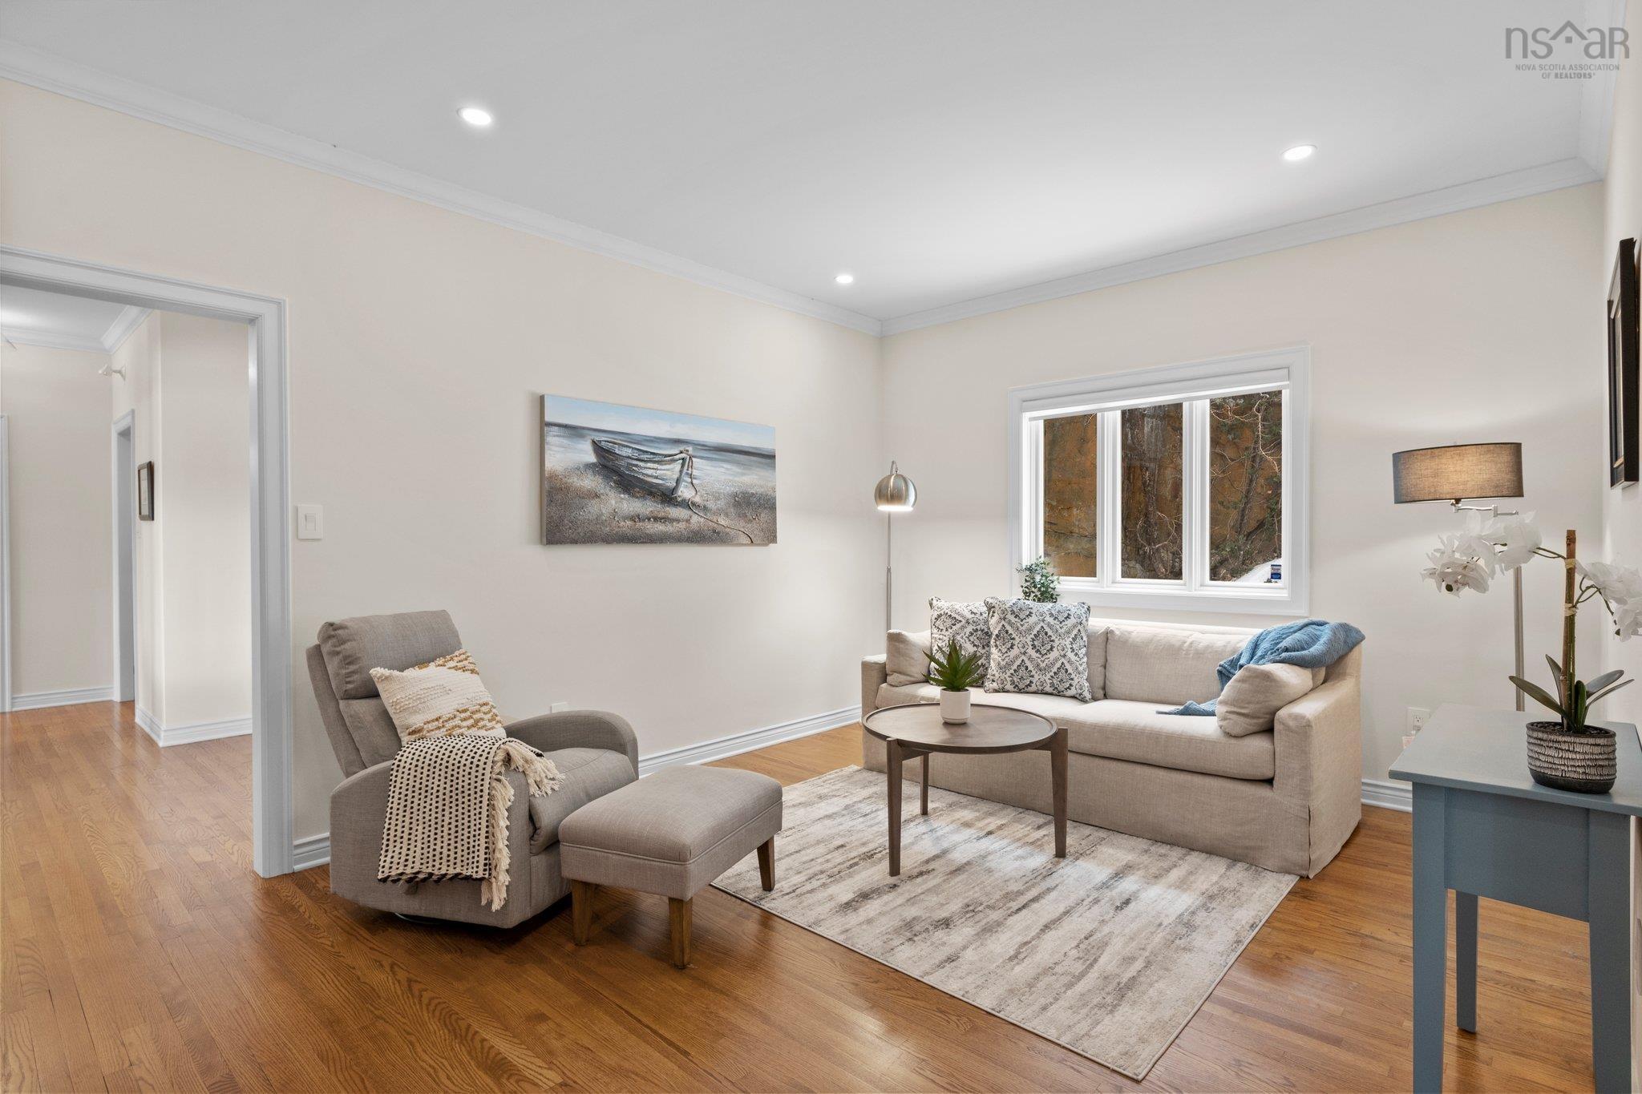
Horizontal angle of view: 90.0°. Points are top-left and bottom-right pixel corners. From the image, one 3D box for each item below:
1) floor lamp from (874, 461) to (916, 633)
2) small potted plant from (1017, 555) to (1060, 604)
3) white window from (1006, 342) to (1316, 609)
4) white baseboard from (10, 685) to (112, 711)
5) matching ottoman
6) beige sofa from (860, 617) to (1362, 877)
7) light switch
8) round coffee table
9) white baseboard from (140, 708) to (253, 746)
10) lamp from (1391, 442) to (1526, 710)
[{"bbox_3d":[0.457,0.319,5.220,0.270,1.730,0.430,0,0,-6],"label":"floor lamp"},{"bbox_3d":[1.250,0.224,4.701,0.220,0.340,0.220,0,0,42],"label":"small potted plant"},{"bbox_3d":[1.772,-0.318,4.508,1.610,1.300,0.120,0,0,42],"label":"white window"},{"bbox_3d":[-5.696,1.138,6.168,0.020,0.110,0.570,0,0,42],"label":"white baseboard"},{"bbox_3d":[-0.458,0.996,2.670,0.455,0.420,0.620,0,0,23],"label":"matching ottoman"},{"bbox_3d":[1.279,0.783,3.996,2.130,0.820,0.870,0,0,42],"label":"beige sofa"},{"bbox_3d":[-1.932,-0.091,3.107,0.010,0.128,0.086,0,0,42],"label":"light switch"},{"bbox_3d":[0.548,0.944,3.250,0.780,0.510,0.780,0,0,0],"label":"round coffee table"},{"bbox_3d":[-4.227,1.155,5.499,1.080,0.116,0.470,0,0,42],"label":"white baseboard"},{"bbox_3d":[2.537,0.406,3.170,0.500,1.580,0.400,0,0,42],"label":"lamp"}]

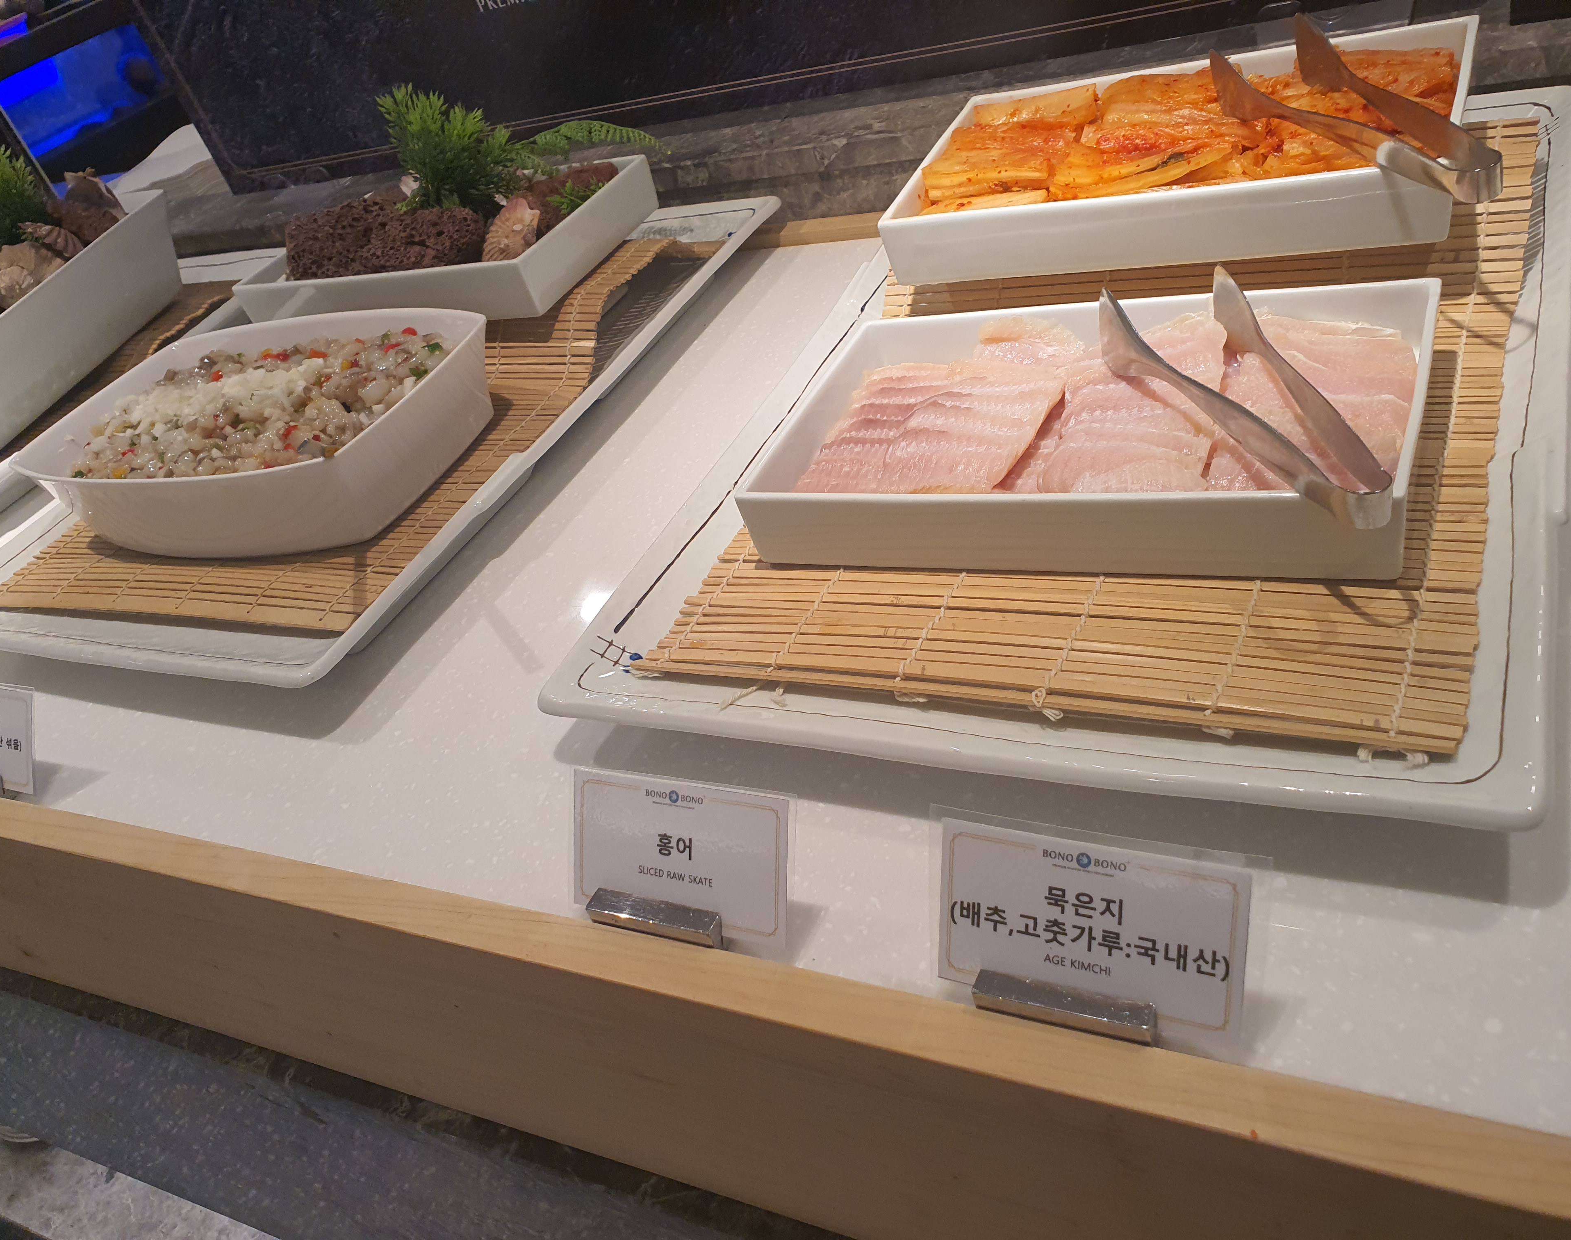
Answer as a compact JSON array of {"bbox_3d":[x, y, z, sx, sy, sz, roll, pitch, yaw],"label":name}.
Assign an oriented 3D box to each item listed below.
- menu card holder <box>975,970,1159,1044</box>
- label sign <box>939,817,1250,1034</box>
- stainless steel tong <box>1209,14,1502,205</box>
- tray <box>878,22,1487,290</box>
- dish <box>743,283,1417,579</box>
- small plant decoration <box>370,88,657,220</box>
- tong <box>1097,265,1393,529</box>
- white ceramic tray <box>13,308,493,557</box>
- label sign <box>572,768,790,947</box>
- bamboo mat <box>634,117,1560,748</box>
[{"bbox_3d":[0.083,0.112,0.368,0.053,0.009,0.013,3,43,29],"label":"menu card holder"},{"bbox_3d":[0.087,0.089,0.361,0.090,0.051,0.002,4,10,30],"label":"label sign"},{"bbox_3d":[0.254,-0.232,0.557,0.052,0.032,0.197,-19,36,3],"label":"stainless steel tong"},{"bbox_3d":[0.199,-0.238,0.638,0.265,0.038,0.156,4,46,30],"label":"tray"},{"bbox_3d":[0.129,-0.085,0.540,0.265,0.038,0.156,4,43,29],"label":"dish"},{"bbox_3d":[-0.179,-0.312,0.813,0.195,0.088,0.085,3,43,29],"label":"small plant decoration"},{"bbox_3d":[0.182,-0.091,0.482,0.052,0.032,0.192,-18,36,4],"label":"tong"},{"bbox_3d":[-0.326,-0.120,0.783,0.297,0.056,0.188,3,43,29],"label":"white ceramic tray"},{"bbox_3d":[-0.038,0.082,0.432,0.090,0.051,0.002,4,5,29],"label":"label sign"},{"bbox_3d":[0.162,-0.129,0.580,0.310,0.042,0.455,5,43,30],"label":"bamboo mat"}]

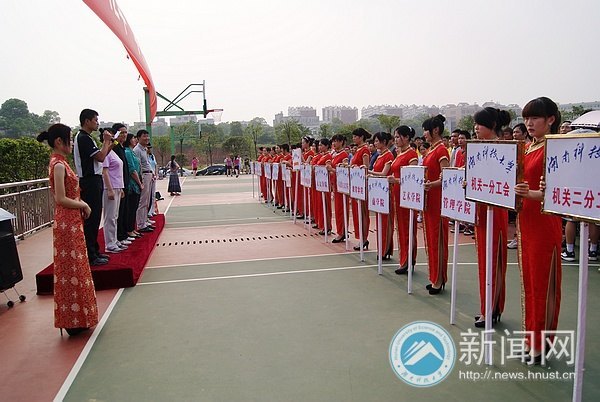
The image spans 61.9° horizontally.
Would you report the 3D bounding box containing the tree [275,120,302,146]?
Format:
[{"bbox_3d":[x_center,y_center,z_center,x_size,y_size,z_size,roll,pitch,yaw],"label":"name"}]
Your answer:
[{"bbox_3d":[-1.562,-7.673,68.000,3.900,6.400,3.900,-2,5,0],"label":"tree"}]

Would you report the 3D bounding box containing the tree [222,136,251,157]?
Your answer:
[{"bbox_3d":[-8.624,-6.383,68.000,3.800,4.700,3.800,-2,5,0],"label":"tree"}]

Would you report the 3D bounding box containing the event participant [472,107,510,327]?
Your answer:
[{"bbox_3d":[1.515,0.136,3.980,0.350,1.730,0.430,-3,5,-15],"label":"event participant"}]

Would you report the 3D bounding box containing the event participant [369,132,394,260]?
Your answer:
[{"bbox_3d":[1.096,-0.069,6.650,0.360,1.690,0.440,-4,5,-20],"label":"event participant"}]

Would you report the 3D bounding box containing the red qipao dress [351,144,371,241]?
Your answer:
[{"bbox_3d":[0.900,-0.127,7.450,0.270,1.430,0.400,-4,5,-20],"label":"red qipao dress"}]

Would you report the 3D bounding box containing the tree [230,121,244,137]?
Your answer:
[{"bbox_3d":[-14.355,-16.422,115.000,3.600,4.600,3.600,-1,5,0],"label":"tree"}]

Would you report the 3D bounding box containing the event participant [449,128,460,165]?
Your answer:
[{"bbox_3d":[2.669,-0.365,8.638,0.300,1.730,0.470,-3,5,-18],"label":"event participant"}]

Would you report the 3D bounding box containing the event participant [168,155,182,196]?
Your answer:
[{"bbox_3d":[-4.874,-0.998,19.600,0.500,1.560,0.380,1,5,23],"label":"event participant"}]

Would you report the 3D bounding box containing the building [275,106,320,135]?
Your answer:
[{"bbox_3d":[-1.648,-53.056,330.000,30.000,19.000,15.000,-1,5,9],"label":"building"}]

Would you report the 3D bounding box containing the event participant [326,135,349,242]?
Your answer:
[{"bbox_3d":[0.635,-0.208,8.160,0.360,1.720,0.430,-3,5,-15],"label":"event participant"}]

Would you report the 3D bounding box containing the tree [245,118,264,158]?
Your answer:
[{"bbox_3d":[-4.544,-5.842,50.000,2.100,4.800,2.100,-3,5,-12],"label":"tree"}]

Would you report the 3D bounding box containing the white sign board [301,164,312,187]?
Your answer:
[{"bbox_3d":[0.126,-0.466,9.250,0.030,0.430,0.560,-3,5,-19],"label":"white sign board"}]

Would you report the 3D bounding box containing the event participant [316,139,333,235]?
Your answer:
[{"bbox_3d":[0.445,-0.264,9.100,0.360,1.730,0.440,-4,5,-20],"label":"event participant"}]

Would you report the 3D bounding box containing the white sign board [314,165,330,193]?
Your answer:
[{"bbox_3d":[0.337,-0.355,8.000,0.050,0.410,0.560,-4,5,-18],"label":"white sign board"}]

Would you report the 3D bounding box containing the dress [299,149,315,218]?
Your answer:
[{"bbox_3d":[0.151,-0.410,11.100,0.280,1.450,0.390,-3,5,-15],"label":"dress"}]

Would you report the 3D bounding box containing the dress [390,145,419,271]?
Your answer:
[{"bbox_3d":[1.238,0.078,5.859,0.280,1.430,0.390,-3,5,-15],"label":"dress"}]

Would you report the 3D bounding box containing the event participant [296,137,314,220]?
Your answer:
[{"bbox_3d":[0.089,-0.471,10.627,0.380,1.740,0.440,-3,5,-18],"label":"event participant"}]

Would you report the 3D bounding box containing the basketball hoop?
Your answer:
[{"bbox_3d":[-2.734,-2.766,16.200,0.580,0.440,0.460,-3,5,-12],"label":"basketball hoop"}]

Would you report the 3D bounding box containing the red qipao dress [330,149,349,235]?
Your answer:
[{"bbox_3d":[0.620,-0.112,7.812,0.270,1.350,0.400,-3,5,-18],"label":"red qipao dress"}]

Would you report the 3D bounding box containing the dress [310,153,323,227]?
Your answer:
[{"bbox_3d":[0.358,-0.223,9.950,0.270,1.430,0.400,-4,5,-20],"label":"dress"}]

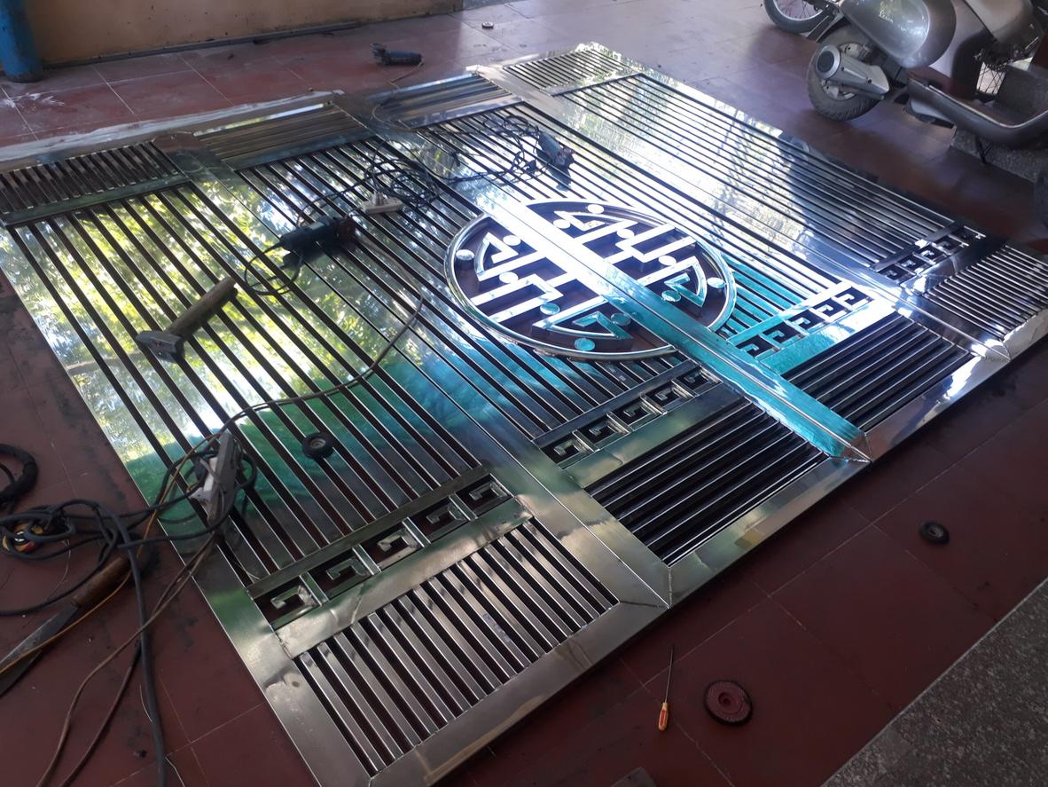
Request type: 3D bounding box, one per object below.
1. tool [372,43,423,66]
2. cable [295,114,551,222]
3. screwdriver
[{"bbox_3d":[-0.652,-1.765,4.260,0.250,0.088,0.075,3,41,-5],"label":"tool"},{"bbox_3d":[-0.383,-0.929,3.275,1.280,0.070,0.560,-28,51,-33],"label":"cable"},{"bbox_3d":[0.300,0.608,1.701,0.022,0.021,0.203,13,41,8],"label":"screwdriver"}]

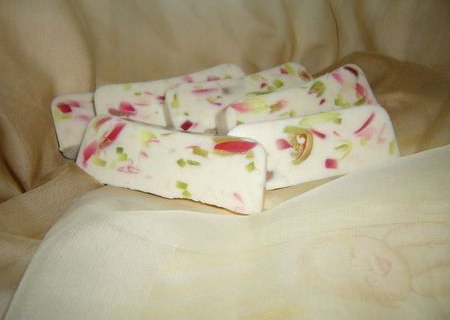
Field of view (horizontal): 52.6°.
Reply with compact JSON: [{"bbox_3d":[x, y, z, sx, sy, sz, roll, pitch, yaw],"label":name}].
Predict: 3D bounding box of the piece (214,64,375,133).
[{"bbox_3d":[0.041,-0.028,0.262,0.096,0.036,0.018,-21,11,-18],"label":"piece"}]

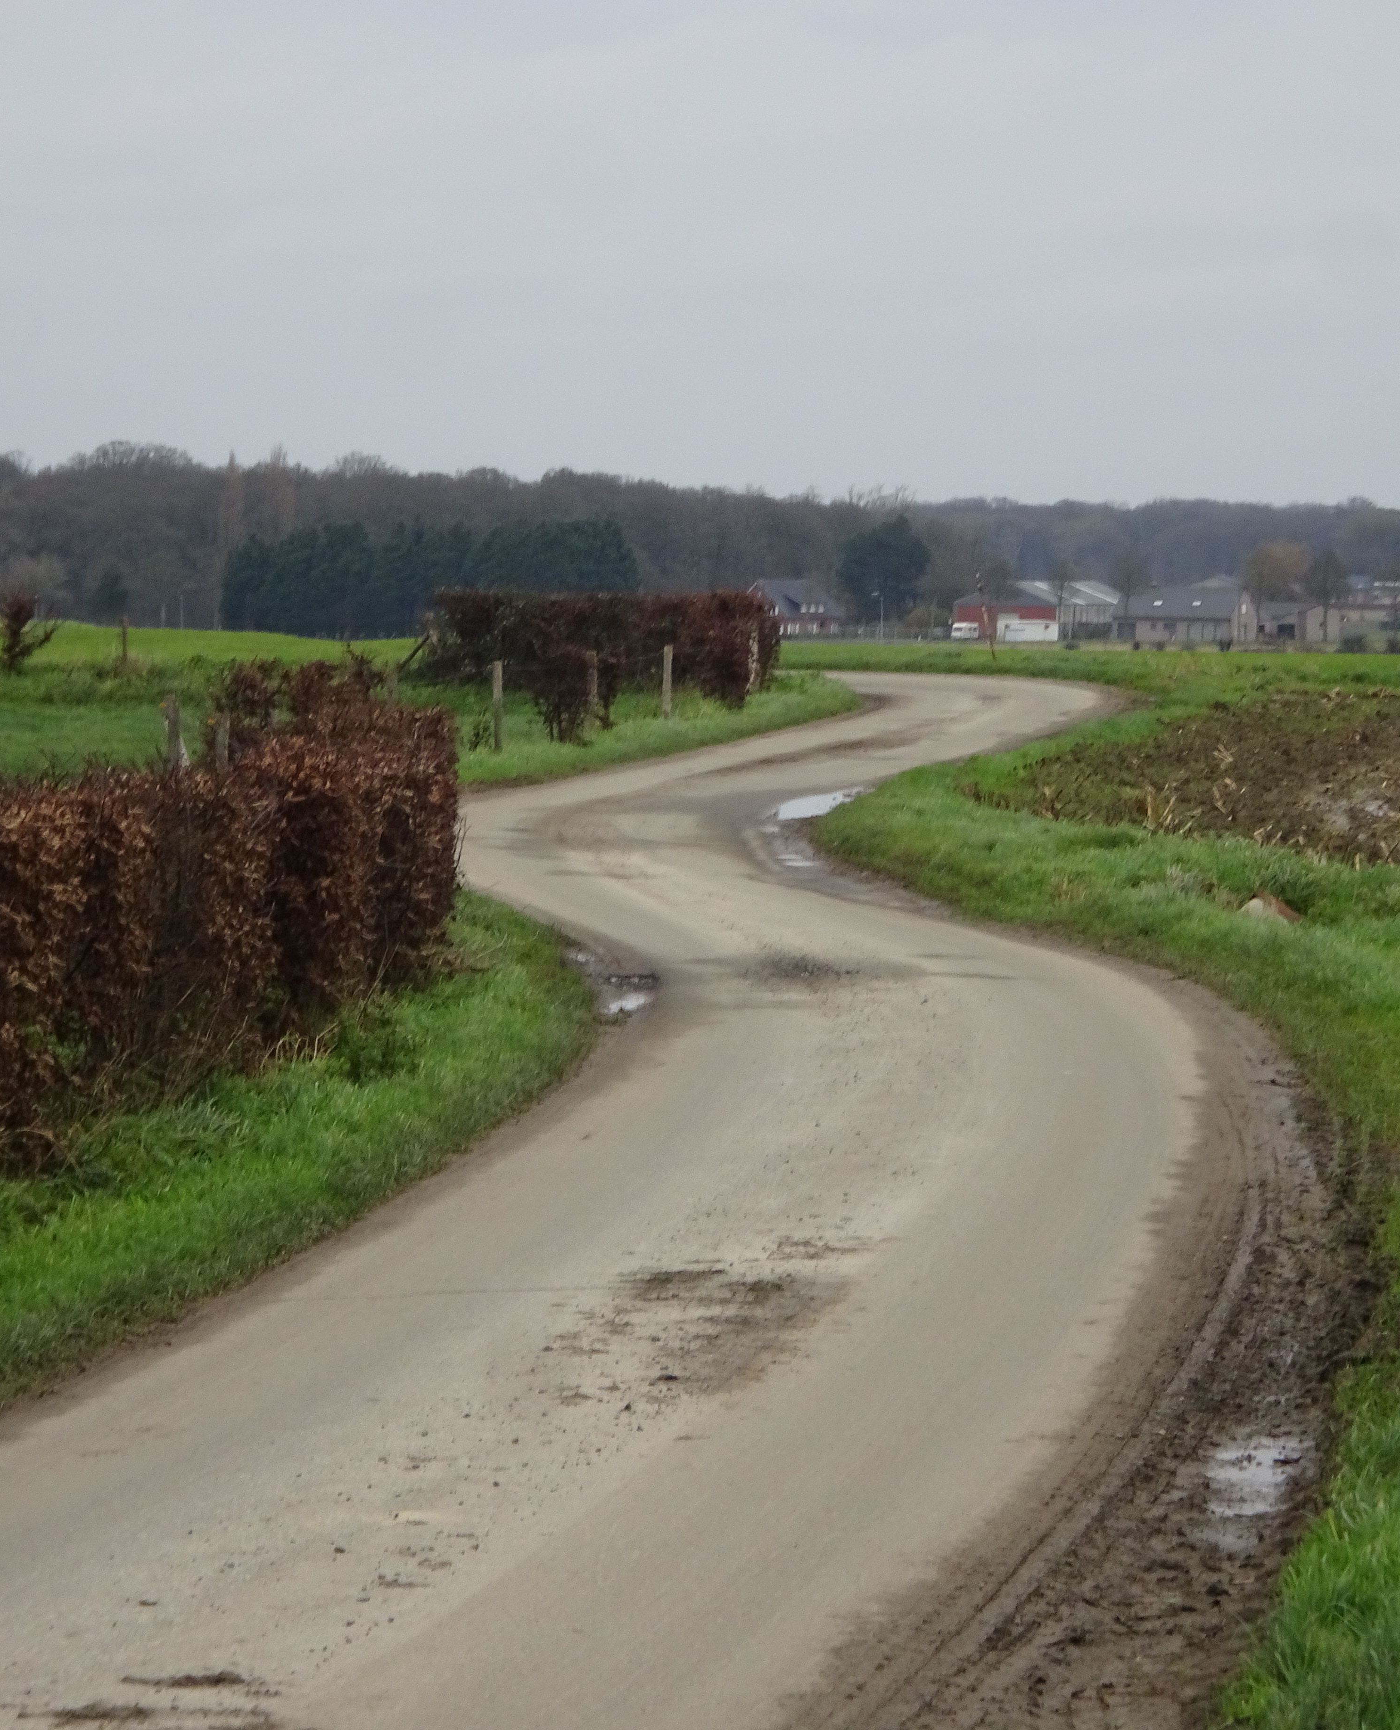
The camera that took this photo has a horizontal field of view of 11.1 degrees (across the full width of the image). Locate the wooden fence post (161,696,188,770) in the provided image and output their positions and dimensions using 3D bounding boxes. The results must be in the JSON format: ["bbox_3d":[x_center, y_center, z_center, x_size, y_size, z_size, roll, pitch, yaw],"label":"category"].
[{"bbox_3d":[-4.591,-0.923,63.000,0.120,1.200,0.120,0,2,0],"label":"wooden fence post"}]

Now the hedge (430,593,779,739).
[{"bbox_3d":[-1.581,-3.442,118.000,2.500,2.100,11.000,-1,2,-26],"label":"hedge"}]

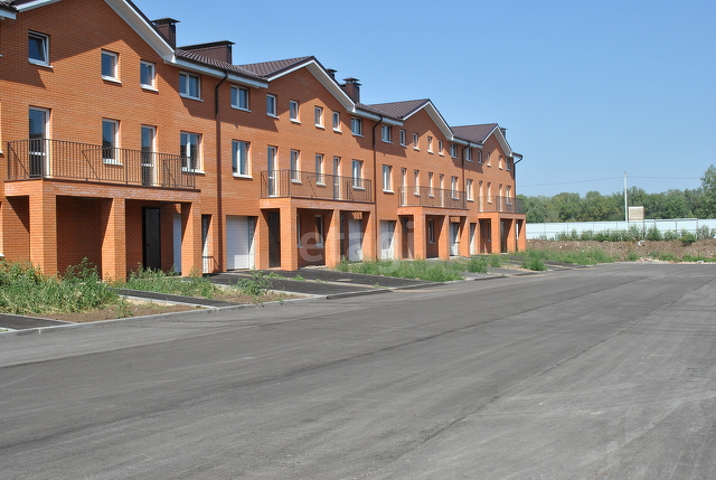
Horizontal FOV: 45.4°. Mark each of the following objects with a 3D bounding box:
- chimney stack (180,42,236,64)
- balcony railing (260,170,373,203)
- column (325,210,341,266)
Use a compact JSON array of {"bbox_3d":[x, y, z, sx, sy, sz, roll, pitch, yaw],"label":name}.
[{"bbox_3d":[-7.707,-9.149,43.061,3.320,1.172,0.690,-1,0,27],"label":"chimney stack"},{"bbox_3d":[-1.663,-2.347,39.304,1.360,1.130,7.820,-1,0,27],"label":"balcony railing"},{"bbox_3d":[-1.147,-0.043,39.812,0.520,2.650,0.520,-1,0,27],"label":"column"}]

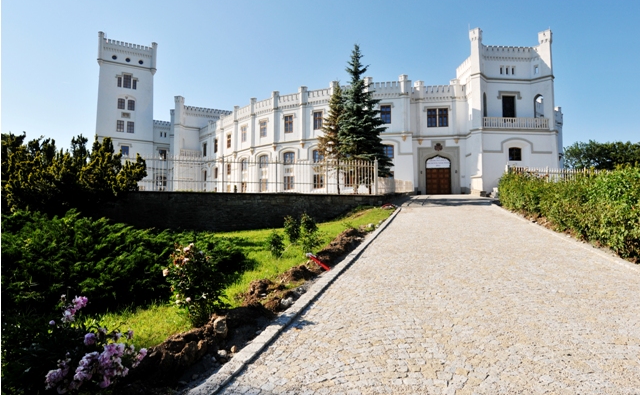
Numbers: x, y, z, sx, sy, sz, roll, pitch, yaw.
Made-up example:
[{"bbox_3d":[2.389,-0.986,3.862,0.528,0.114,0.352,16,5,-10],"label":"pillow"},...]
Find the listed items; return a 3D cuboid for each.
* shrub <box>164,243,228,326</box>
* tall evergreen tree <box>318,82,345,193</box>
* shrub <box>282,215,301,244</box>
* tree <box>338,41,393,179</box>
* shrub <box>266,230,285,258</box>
[{"bbox_3d":[-1.358,0.957,4.100,0.720,0.900,0.700,0,-4,0],"label":"shrub"},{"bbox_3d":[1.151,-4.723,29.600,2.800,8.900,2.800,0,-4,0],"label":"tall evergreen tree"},{"bbox_3d":[-0.879,0.987,11.500,0.560,0.870,0.550,0,-4,0],"label":"shrub"},{"bbox_3d":[3.485,-6.460,29.200,4.200,11.300,4.200,0,-4,0],"label":"tree"},{"bbox_3d":[-1.110,1.147,9.300,0.450,0.700,0.450,0,-4,0],"label":"shrub"}]

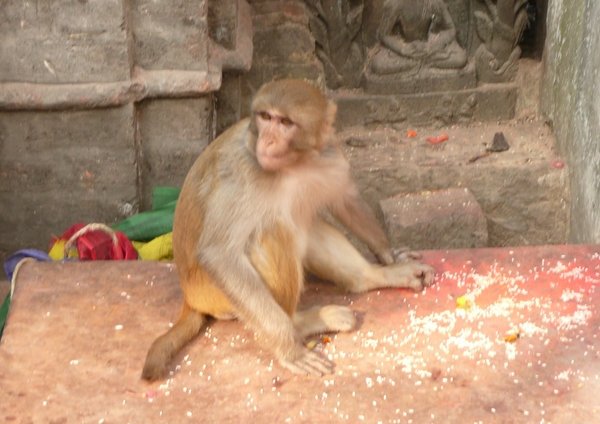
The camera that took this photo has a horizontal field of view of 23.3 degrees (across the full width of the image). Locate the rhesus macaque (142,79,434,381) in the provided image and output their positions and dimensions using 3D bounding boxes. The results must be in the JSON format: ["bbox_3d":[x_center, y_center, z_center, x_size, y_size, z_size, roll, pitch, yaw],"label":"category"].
[{"bbox_3d":[-0.021,-0.024,2.285,0.360,0.430,0.470,9,24,24],"label":"rhesus macaque"}]

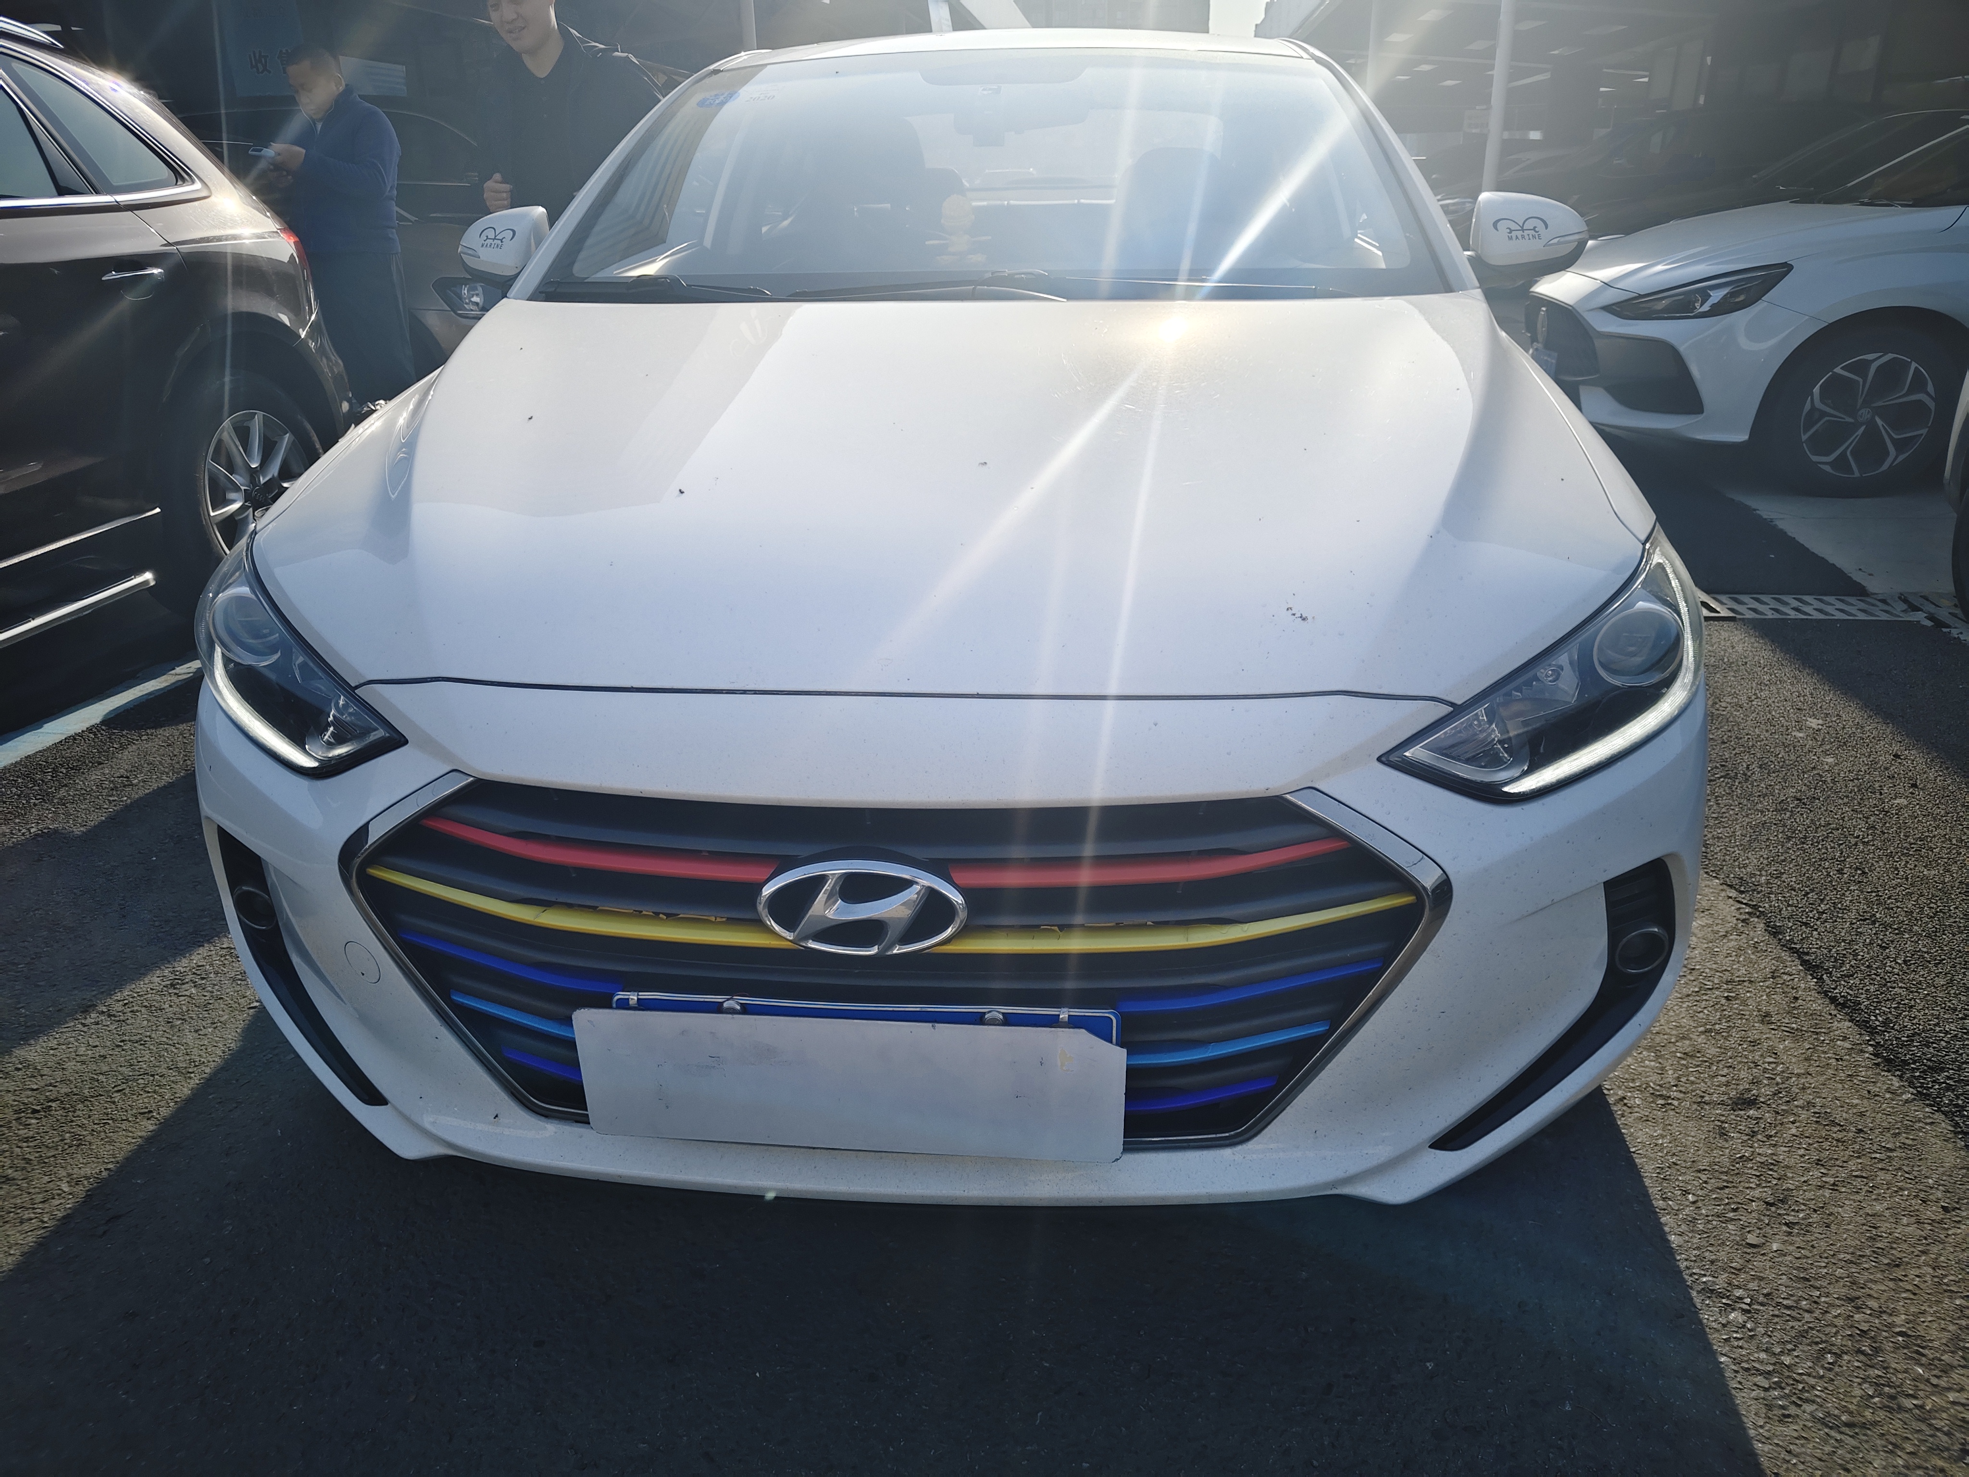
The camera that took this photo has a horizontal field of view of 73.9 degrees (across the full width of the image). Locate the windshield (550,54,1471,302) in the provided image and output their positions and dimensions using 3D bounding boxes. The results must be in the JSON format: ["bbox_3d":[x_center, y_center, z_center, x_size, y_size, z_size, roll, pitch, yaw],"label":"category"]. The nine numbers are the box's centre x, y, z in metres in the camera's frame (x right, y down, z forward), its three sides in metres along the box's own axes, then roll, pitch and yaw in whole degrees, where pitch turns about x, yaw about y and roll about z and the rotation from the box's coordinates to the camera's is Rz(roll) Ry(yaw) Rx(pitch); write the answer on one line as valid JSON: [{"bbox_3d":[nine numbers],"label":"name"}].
[{"bbox_3d":[0.019,-1.016,2.306,1.460,0.140,0.950,1,50,5],"label":"windshield"}]

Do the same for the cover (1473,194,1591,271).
[{"bbox_3d":[0.964,-0.905,2.337,0.195,0.135,0.115,1,21,5],"label":"cover"}]

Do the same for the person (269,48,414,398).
[{"bbox_3d":[-2.429,-1.688,4.997,0.500,1.700,0.440,15,26,36],"label":"person"}]

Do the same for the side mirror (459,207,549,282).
[{"bbox_3d":[-0.909,-0.934,2.499,0.195,0.135,0.115,1,21,5],"label":"side mirror"}]

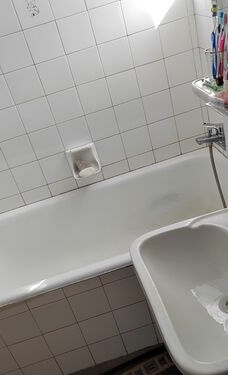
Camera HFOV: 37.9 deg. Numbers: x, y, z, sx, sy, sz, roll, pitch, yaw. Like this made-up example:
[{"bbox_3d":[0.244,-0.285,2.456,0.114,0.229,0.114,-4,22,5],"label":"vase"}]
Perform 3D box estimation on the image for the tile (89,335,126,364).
[{"bbox_3d":[-0.024,0.724,1.487,0.151,0.135,0.010,-18,27,-2],"label":"tile"}]

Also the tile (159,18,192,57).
[{"bbox_3d":[0.300,-0.718,1.606,0.151,0.148,0.010,-18,27,-2],"label":"tile"}]

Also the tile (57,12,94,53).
[{"bbox_3d":[-0.172,-0.703,1.513,0.149,0.147,0.010,-18,27,-2],"label":"tile"}]

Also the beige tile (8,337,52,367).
[{"bbox_3d":[-0.348,0.693,1.407,0.150,0.150,0.010,-18,28,-3],"label":"beige tile"}]

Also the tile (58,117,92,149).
[{"bbox_3d":[-0.202,-0.281,1.728,0.150,0.150,0.010,-18,28,-2],"label":"tile"}]

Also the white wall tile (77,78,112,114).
[{"bbox_3d":[-0.097,-0.455,1.659,0.150,0.149,0.010,-18,27,-2],"label":"white wall tile"}]

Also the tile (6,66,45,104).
[{"bbox_3d":[-0.421,-0.486,1.577,0.151,0.148,0.010,-18,27,-2],"label":"tile"}]

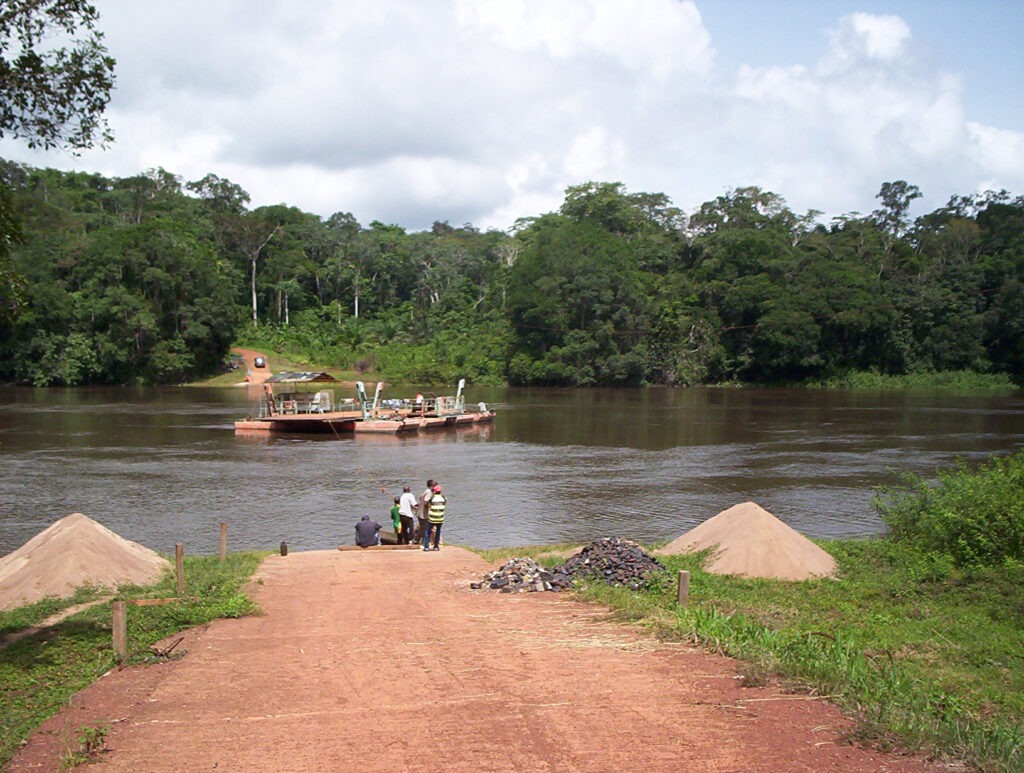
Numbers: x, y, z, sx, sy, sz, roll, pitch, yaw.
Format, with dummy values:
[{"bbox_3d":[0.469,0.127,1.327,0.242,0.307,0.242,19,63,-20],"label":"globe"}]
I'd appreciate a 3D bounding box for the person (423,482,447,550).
[{"bbox_3d":[-1.942,3.338,28.600,0.540,1.670,0.360,0,2,-5],"label":"person"}]

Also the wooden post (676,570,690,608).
[{"bbox_3d":[2.329,2.770,15.300,0.135,0.560,0.130,0,2,0],"label":"wooden post"}]

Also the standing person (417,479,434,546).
[{"bbox_3d":[-2.179,3.314,29.400,0.380,1.730,0.500,-2,3,-45],"label":"standing person"}]

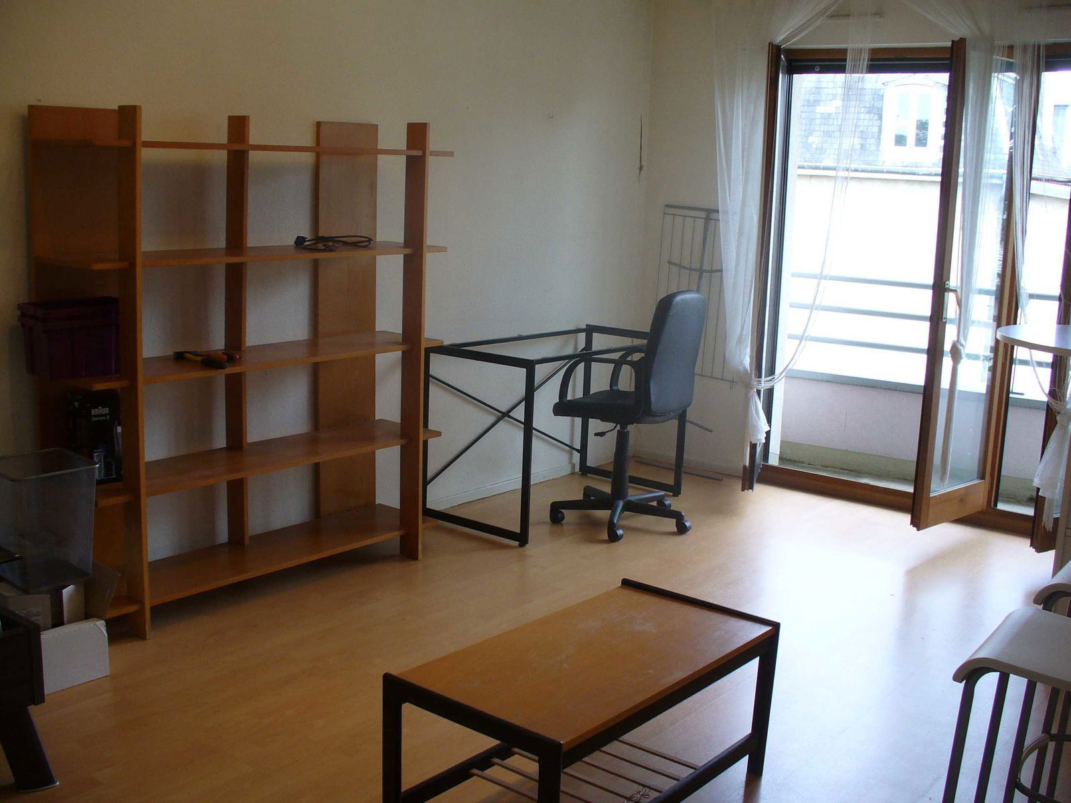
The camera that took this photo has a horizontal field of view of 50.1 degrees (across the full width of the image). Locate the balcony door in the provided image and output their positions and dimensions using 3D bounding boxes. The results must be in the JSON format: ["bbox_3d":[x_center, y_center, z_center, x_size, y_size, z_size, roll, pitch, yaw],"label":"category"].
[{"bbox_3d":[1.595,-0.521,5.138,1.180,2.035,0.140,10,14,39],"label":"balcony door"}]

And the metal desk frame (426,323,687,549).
[{"bbox_3d":[0.114,0.106,5.064,0.590,0.740,1.070,10,14,39],"label":"metal desk frame"}]

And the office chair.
[{"bbox_3d":[0.412,0.025,4.838,0.620,1.000,0.610,8,12,31],"label":"office chair"}]

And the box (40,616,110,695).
[{"bbox_3d":[-1.347,0.698,3.196,0.170,0.175,0.240,10,14,39],"label":"box"}]

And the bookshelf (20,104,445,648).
[{"bbox_3d":[-0.925,-0.148,3.885,0.400,1.610,1.430,10,14,39],"label":"bookshelf"}]

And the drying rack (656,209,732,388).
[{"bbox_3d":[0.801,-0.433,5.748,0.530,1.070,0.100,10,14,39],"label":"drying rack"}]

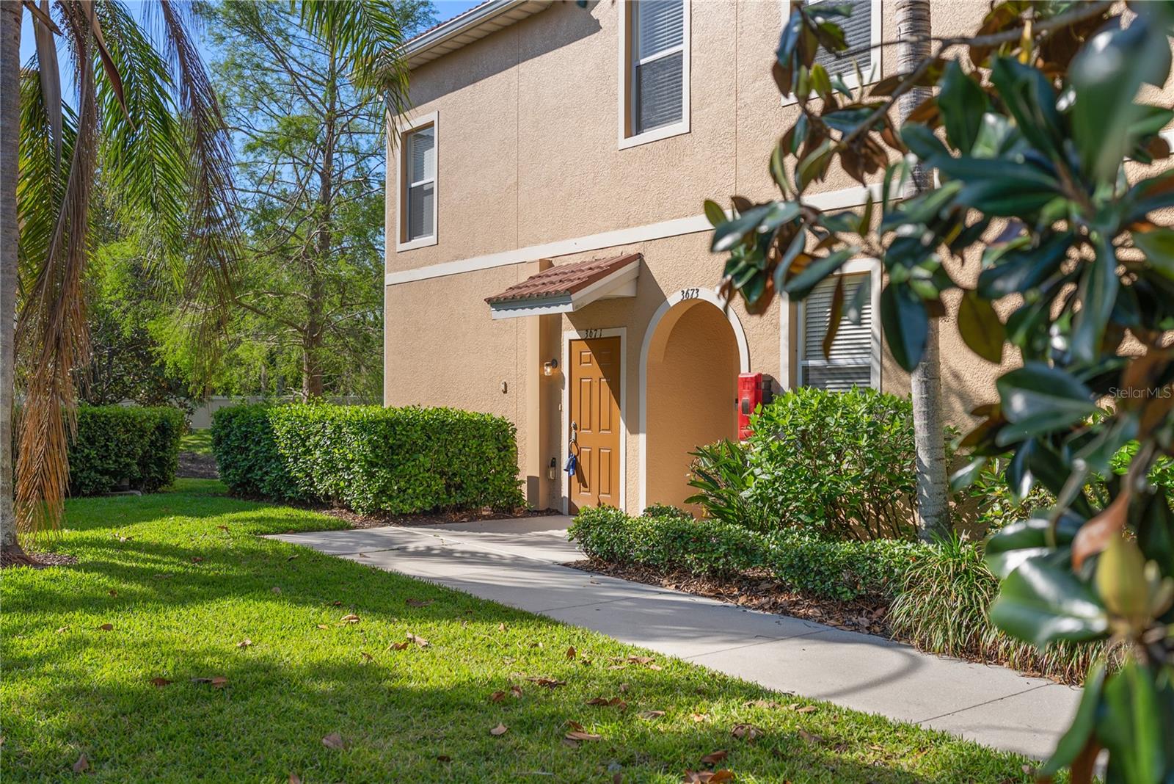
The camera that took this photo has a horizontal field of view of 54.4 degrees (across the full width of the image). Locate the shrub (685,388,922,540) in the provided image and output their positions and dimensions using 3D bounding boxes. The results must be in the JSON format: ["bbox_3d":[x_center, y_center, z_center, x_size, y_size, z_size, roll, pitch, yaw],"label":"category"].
[{"bbox_3d":[1.818,0.710,9.429,1.000,1.460,2.200,1,-1,-37],"label":"shrub"}]

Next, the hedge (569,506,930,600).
[{"bbox_3d":[1.080,1.231,8.904,0.700,0.400,3.450,1,-1,-37],"label":"hedge"}]

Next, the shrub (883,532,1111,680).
[{"bbox_3d":[2.300,1.142,6.224,0.870,0.560,1.300,1,-1,-37],"label":"shrub"}]

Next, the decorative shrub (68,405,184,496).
[{"bbox_3d":[-7.044,0.872,17.061,1.600,1.240,1.250,1,-1,-37],"label":"decorative shrub"}]

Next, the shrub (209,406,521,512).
[{"bbox_3d":[-3.280,0.856,15.698,1.720,1.230,5.550,1,-1,-37],"label":"shrub"}]

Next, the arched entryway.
[{"bbox_3d":[1.152,0.202,11.615,0.350,2.470,1.650,1,-1,-37],"label":"arched entryway"}]

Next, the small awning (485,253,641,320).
[{"bbox_3d":[-0.305,-1.132,12.553,0.980,0.700,1.670,1,-1,-37],"label":"small awning"}]

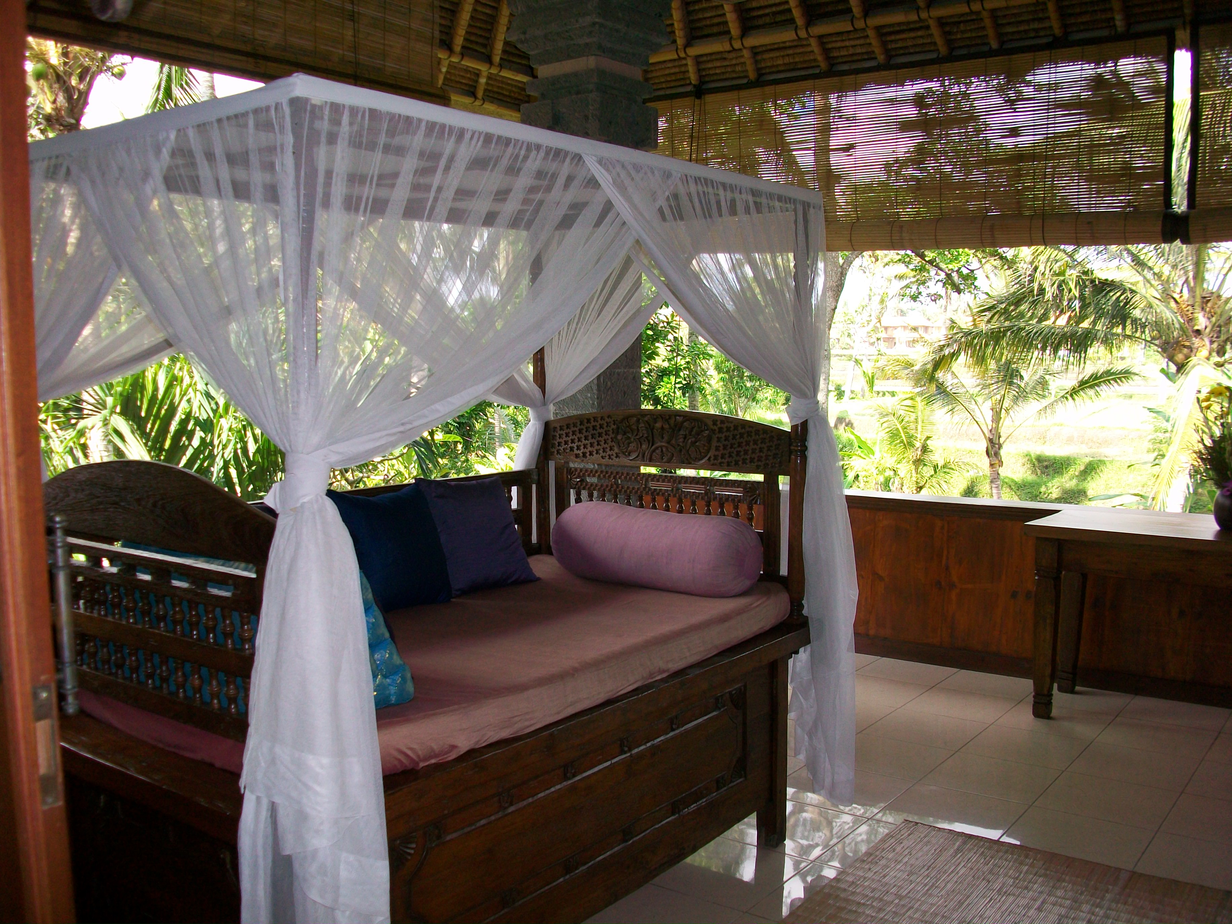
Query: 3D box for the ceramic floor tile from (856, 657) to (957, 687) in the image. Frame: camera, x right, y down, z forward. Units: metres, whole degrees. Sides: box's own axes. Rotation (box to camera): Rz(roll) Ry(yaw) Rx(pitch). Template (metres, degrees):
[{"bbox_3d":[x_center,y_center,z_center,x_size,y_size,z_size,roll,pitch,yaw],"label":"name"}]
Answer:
[{"bbox_3d":[1.419,1.029,5.556,0.397,0.010,0.369,2,6,36],"label":"ceramic floor tile"}]

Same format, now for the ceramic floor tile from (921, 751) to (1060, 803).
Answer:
[{"bbox_3d":[1.356,1.145,4.131,0.397,0.010,0.397,2,6,36],"label":"ceramic floor tile"}]

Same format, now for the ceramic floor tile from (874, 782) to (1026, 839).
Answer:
[{"bbox_3d":[1.125,1.179,3.826,0.400,0.010,0.400,2,6,37],"label":"ceramic floor tile"}]

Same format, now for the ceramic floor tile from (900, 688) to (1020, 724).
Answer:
[{"bbox_3d":[1.525,1.074,5.021,0.400,0.010,0.400,2,6,37],"label":"ceramic floor tile"}]

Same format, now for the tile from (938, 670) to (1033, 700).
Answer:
[{"bbox_3d":[1.756,1.045,5.327,0.400,0.010,0.368,2,6,37],"label":"tile"}]

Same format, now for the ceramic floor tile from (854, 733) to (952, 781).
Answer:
[{"bbox_3d":[1.034,1.132,4.369,0.397,0.010,0.397,2,6,36],"label":"ceramic floor tile"}]

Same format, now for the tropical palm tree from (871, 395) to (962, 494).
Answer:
[{"bbox_3d":[6.103,-0.224,23.000,1.950,2.400,1.900,0,5,15],"label":"tropical palm tree"}]

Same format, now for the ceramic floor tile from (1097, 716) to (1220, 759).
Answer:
[{"bbox_3d":[2.153,1.097,4.534,0.397,0.010,0.397,2,6,36],"label":"ceramic floor tile"}]

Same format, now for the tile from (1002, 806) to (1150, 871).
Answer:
[{"bbox_3d":[1.446,1.193,3.586,0.400,0.010,0.400,2,6,37],"label":"tile"}]

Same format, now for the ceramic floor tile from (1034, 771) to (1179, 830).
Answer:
[{"bbox_3d":[1.685,1.163,3.905,0.400,0.010,0.400,2,6,37],"label":"ceramic floor tile"}]

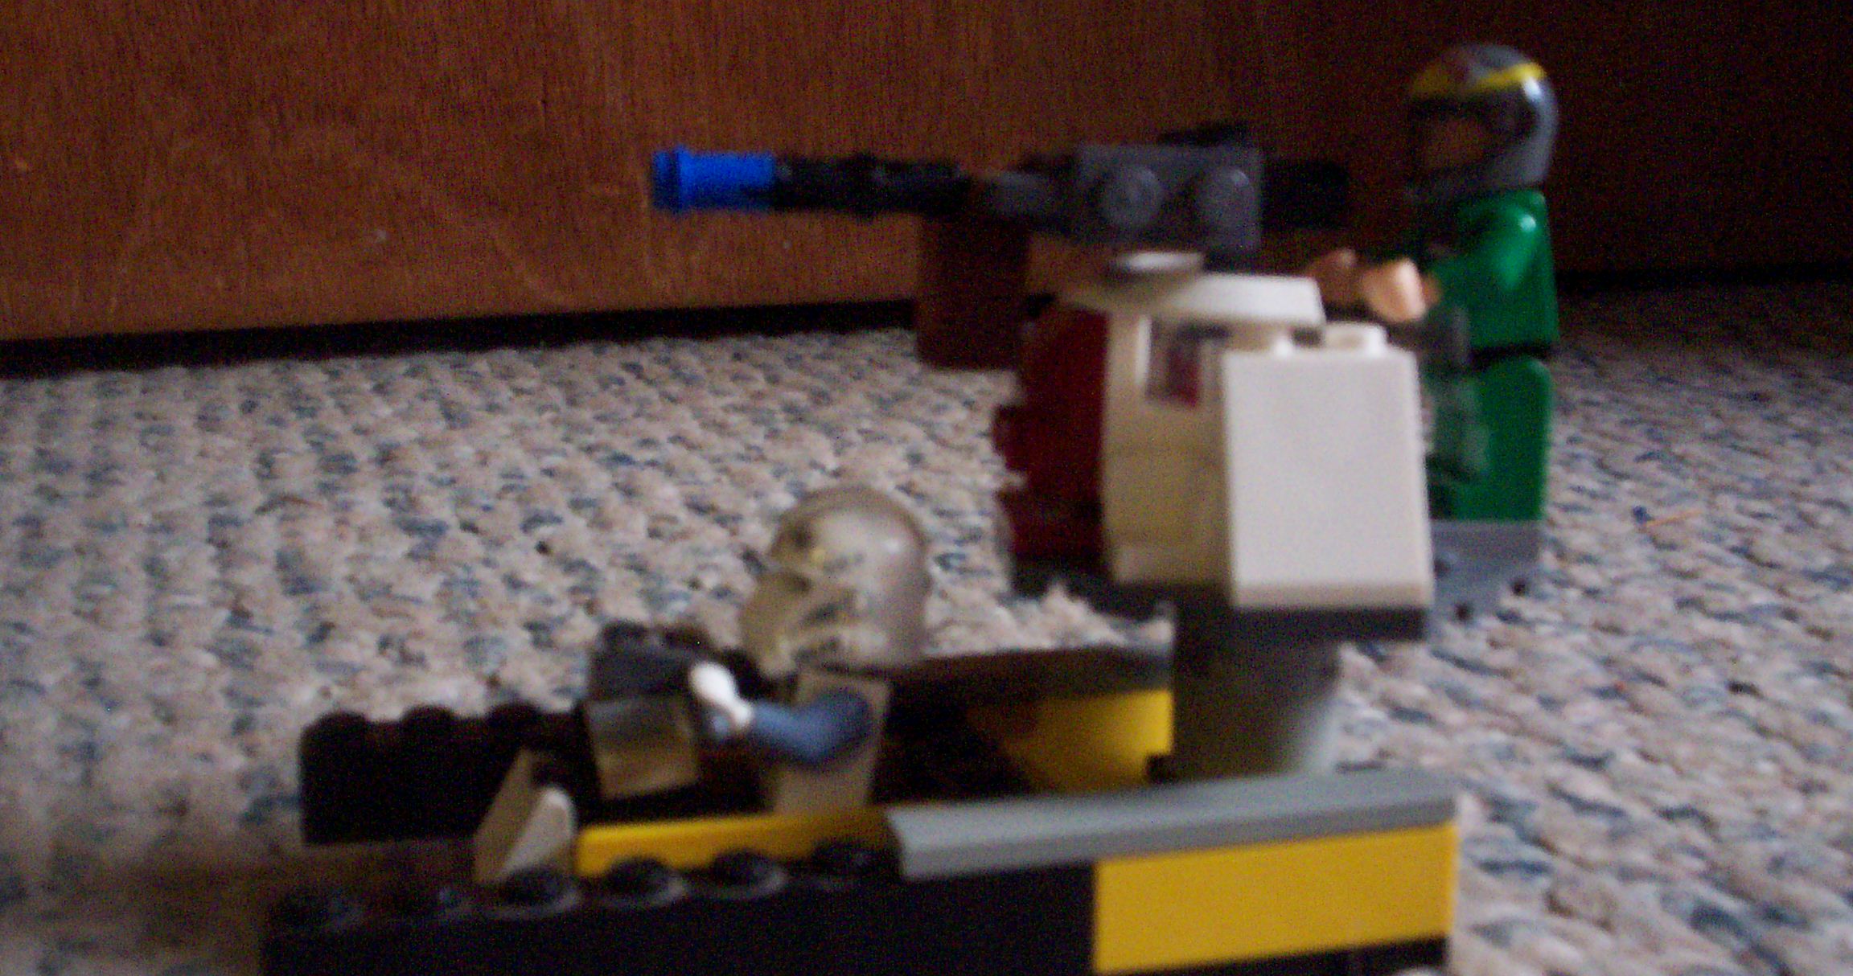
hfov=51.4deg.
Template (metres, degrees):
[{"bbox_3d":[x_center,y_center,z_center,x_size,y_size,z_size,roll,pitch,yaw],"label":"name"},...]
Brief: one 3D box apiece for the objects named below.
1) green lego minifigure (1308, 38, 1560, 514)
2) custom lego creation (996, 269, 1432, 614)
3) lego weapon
[{"bbox_3d":[0.045,-0.018,0.175,0.019,0.041,0.020,-1,9,-10],"label":"green lego minifigure"},{"bbox_3d":[0.022,-0.005,0.171,0.029,0.026,0.039,-1,9,-10],"label":"custom lego creation"},{"bbox_3d":[0.006,-0.021,0.166,0.058,0.020,0.014,-2,9,-11],"label":"lego weapon"}]

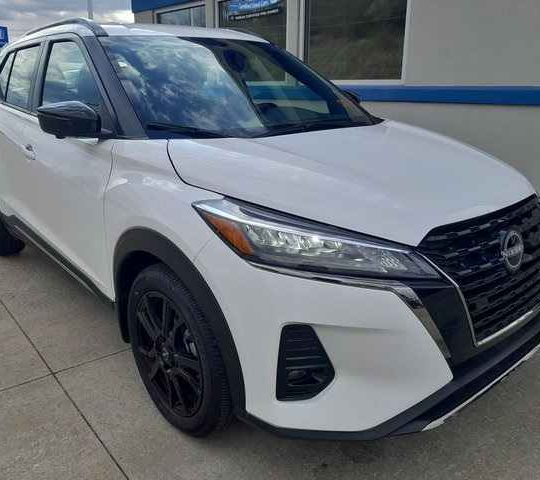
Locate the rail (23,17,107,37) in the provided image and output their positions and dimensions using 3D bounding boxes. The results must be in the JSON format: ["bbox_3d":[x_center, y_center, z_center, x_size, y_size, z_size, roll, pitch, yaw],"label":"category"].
[{"bbox_3d":[-1.211,-1.152,2.802,0.060,0.120,1.350,-14,23,-39],"label":"rail"}]

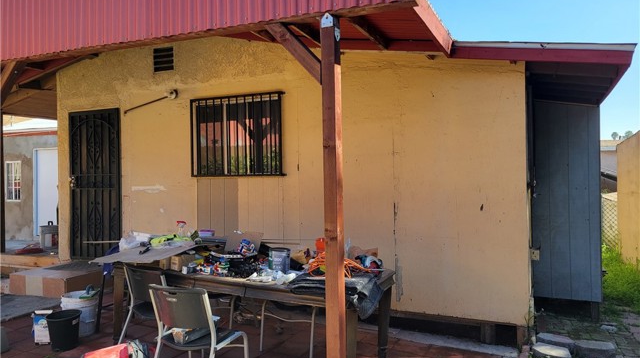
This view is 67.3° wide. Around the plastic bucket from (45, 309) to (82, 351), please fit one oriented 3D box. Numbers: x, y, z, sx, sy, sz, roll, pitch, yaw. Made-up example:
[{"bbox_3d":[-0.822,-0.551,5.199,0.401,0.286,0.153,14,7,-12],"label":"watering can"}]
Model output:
[{"bbox_3d":[-2.262,1.353,4.250,0.275,0.285,0.275,-1,0,0],"label":"plastic bucket"}]

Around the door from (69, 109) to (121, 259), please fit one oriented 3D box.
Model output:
[{"bbox_3d":[-3.117,0.108,6.606,0.999,2.079,0.070,0,0,25],"label":"door"}]

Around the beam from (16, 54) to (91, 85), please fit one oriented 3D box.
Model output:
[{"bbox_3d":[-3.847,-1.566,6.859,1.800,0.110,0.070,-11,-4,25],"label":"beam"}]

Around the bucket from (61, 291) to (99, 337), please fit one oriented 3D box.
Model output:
[{"bbox_3d":[-2.280,1.296,4.580,0.320,0.365,0.320,-1,0,0],"label":"bucket"}]

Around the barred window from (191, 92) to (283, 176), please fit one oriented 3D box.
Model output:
[{"bbox_3d":[-0.992,-0.498,5.602,1.318,0.933,0.100,0,0,25],"label":"barred window"}]

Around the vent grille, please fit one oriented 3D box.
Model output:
[{"bbox_3d":[-1.984,-1.511,6.077,0.335,0.300,0.050,0,0,25],"label":"vent grille"}]

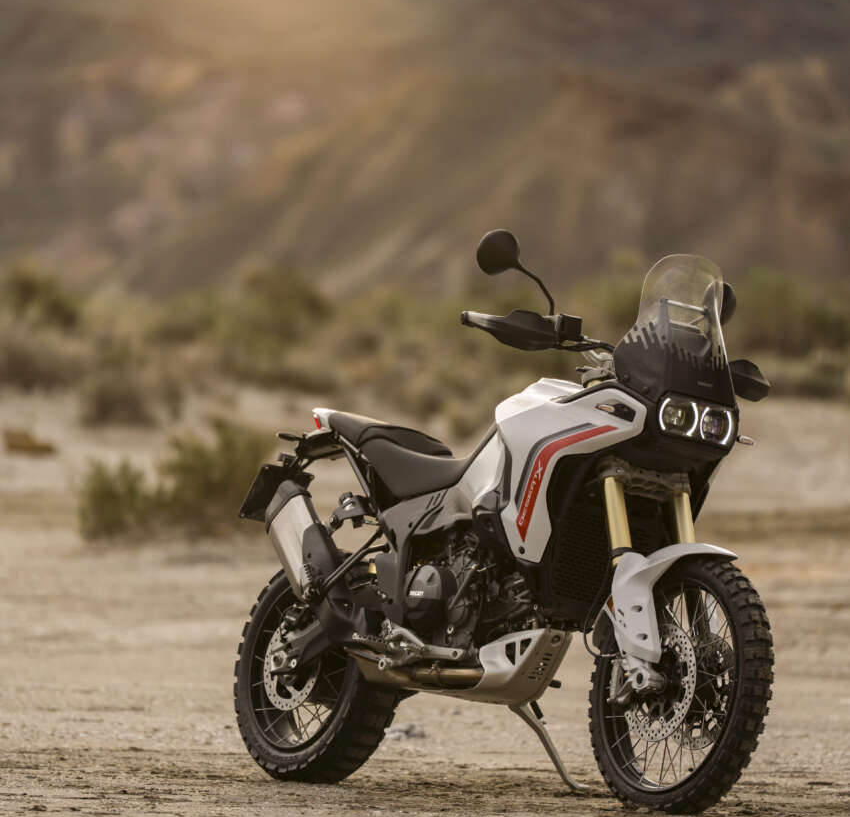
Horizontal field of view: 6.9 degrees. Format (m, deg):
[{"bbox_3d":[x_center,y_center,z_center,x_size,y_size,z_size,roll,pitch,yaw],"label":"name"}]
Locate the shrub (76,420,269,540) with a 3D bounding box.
[{"bbox_3d":[-1.486,0.422,42.684,1.205,0.735,1.100,0,1,0],"label":"shrub"}]

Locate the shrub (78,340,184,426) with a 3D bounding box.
[{"bbox_3d":[-3.742,-0.332,90.311,1.352,1.097,1.250,0,1,0],"label":"shrub"}]

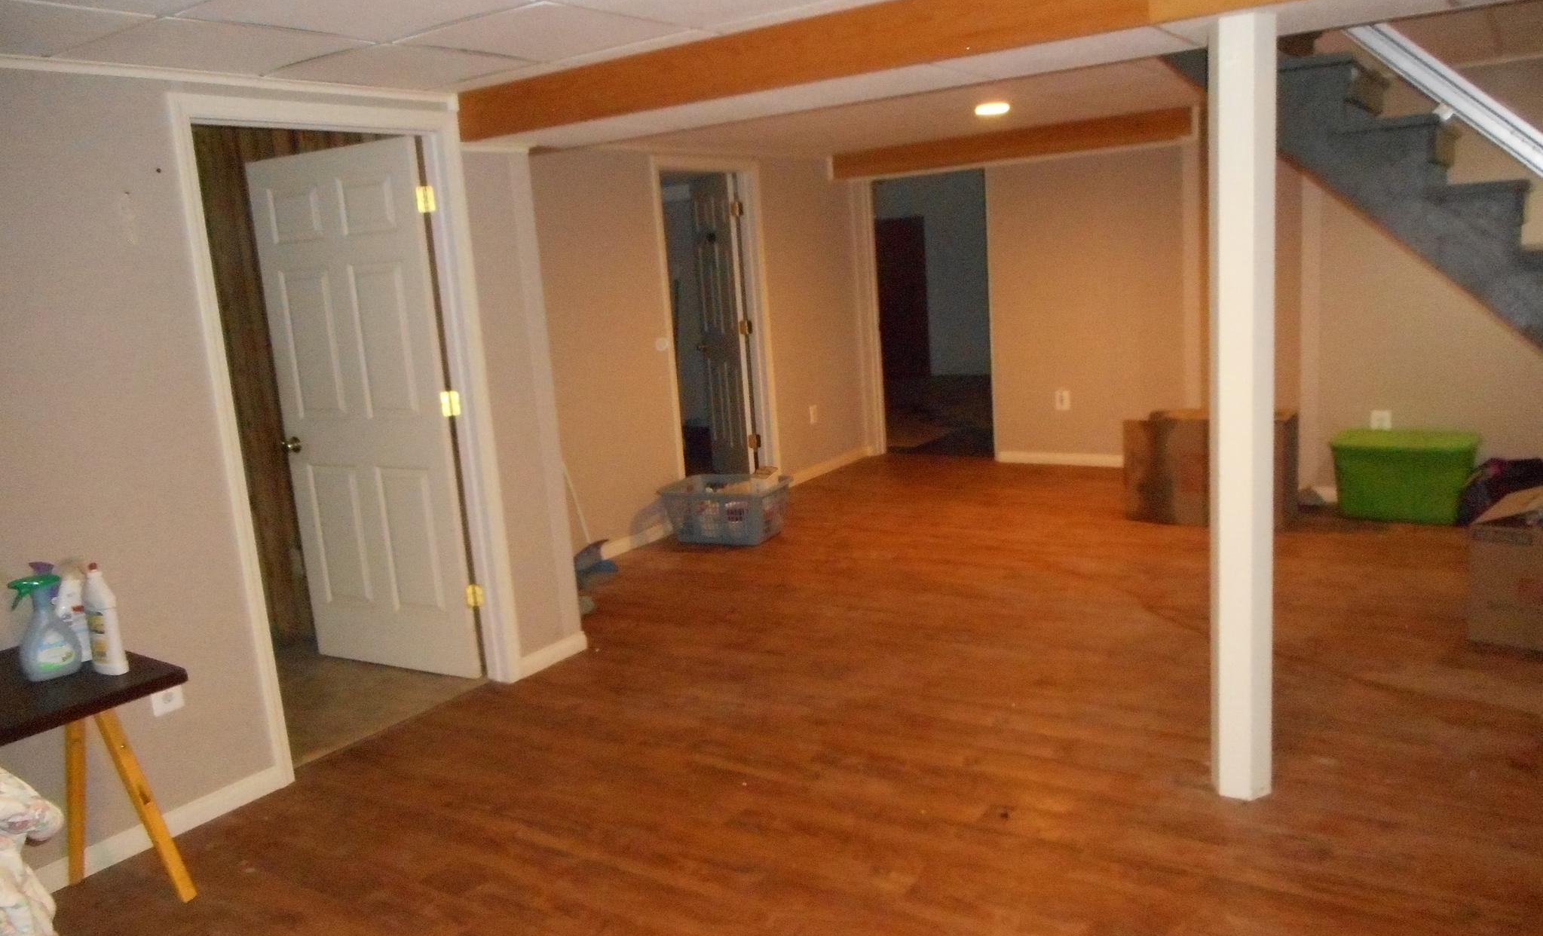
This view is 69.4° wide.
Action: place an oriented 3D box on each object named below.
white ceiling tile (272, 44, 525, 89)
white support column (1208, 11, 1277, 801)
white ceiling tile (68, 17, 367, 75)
[{"bbox_3d":[-1.126,-1.228,3.429,0.585,0.020,0.605,3,13,34],"label":"white ceiling tile"},{"bbox_3d":[1.221,-0.105,2.884,0.155,2.000,0.155,3,13,34],"label":"white support column"},{"bbox_3d":[-1.472,-1.125,2.974,0.575,0.018,0.595,3,13,34],"label":"white ceiling tile"}]

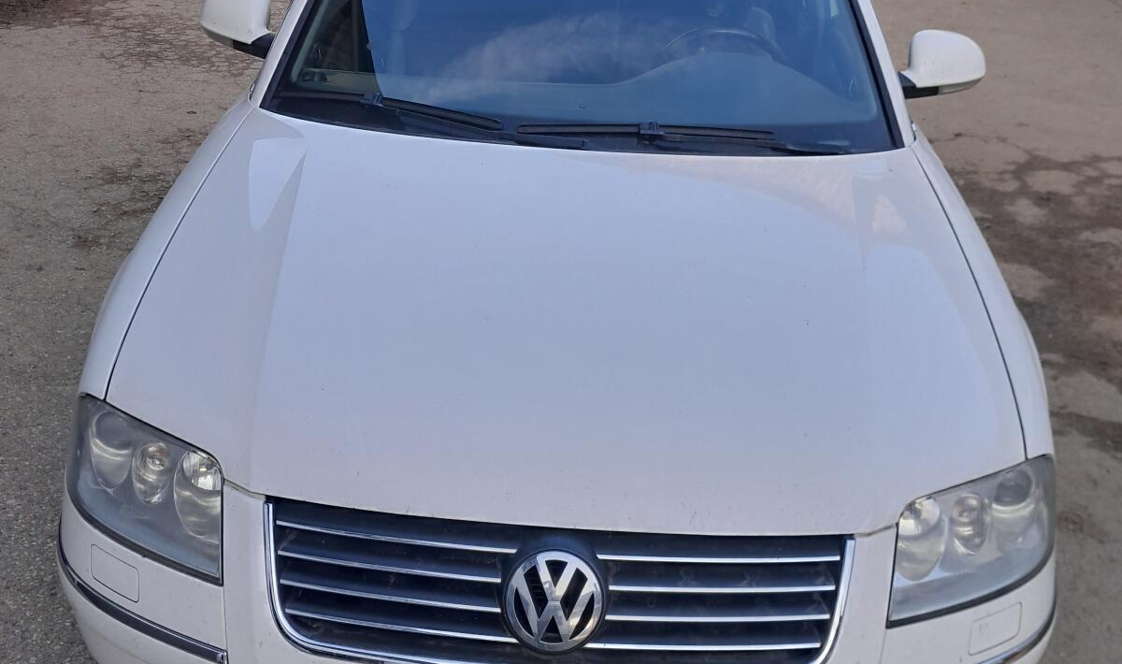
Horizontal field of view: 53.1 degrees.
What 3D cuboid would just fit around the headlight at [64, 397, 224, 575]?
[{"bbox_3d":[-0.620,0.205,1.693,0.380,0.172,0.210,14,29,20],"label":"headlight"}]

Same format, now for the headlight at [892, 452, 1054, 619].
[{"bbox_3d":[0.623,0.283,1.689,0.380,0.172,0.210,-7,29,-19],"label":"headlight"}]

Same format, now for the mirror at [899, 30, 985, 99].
[{"bbox_3d":[0.930,-0.652,2.741,0.215,0.148,0.120,4,27,0],"label":"mirror"}]

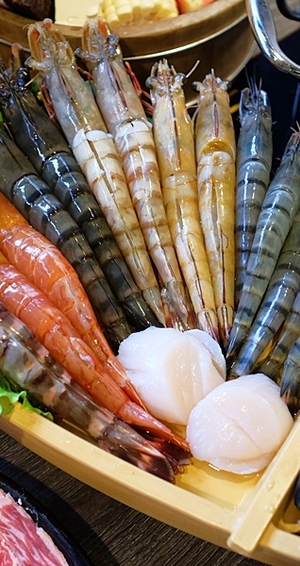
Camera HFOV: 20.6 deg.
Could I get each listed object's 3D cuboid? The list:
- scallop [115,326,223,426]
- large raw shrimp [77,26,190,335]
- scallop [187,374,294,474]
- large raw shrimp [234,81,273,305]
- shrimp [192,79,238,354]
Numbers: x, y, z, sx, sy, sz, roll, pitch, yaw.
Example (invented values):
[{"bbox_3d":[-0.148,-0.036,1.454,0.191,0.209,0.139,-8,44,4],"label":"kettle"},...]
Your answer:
[{"bbox_3d":[0.010,0.044,0.397,0.050,0.030,0.047,0,50,0],"label":"scallop"},{"bbox_3d":[-0.004,-0.063,0.447,0.027,0.031,0.189,-13,74,-10],"label":"large raw shrimp"},{"bbox_3d":[0.042,0.065,0.384,0.049,0.029,0.047,1,50,1],"label":"scallop"},{"bbox_3d":[0.052,-0.040,0.435,0.021,0.025,0.141,5,76,2],"label":"large raw shrimp"},{"bbox_3d":[0.035,-0.043,0.434,0.023,0.026,0.160,1,68,1],"label":"shrimp"}]

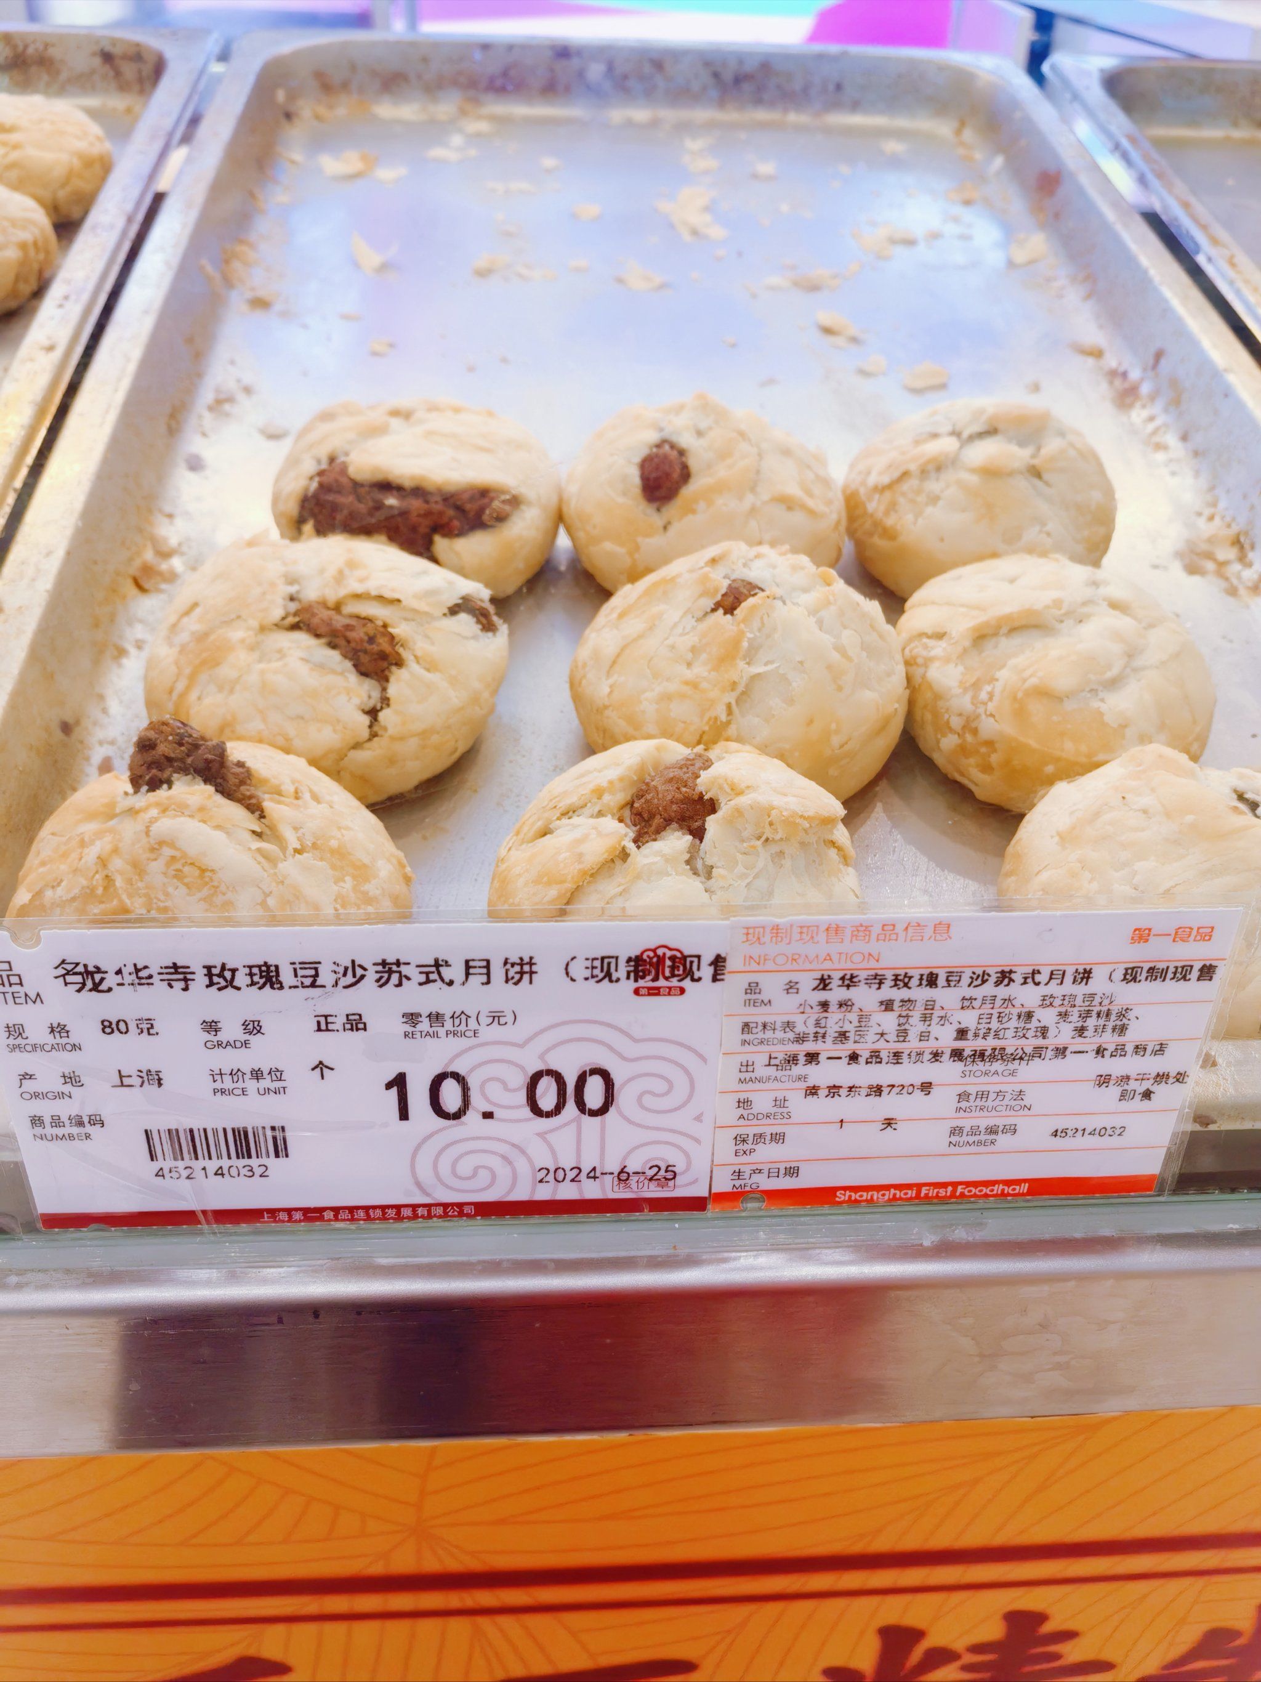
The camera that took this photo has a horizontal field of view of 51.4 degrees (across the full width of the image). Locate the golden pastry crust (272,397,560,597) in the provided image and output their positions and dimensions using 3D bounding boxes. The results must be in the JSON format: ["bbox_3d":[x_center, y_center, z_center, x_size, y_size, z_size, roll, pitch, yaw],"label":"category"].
[{"bbox_3d":[-0.054,-0.089,0.334,0.072,0.038,0.072,-1,48,-4],"label":"golden pastry crust"}]

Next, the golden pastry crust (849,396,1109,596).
[{"bbox_3d":[0.091,-0.090,0.340,0.069,0.039,0.069,-1,48,-4],"label":"golden pastry crust"}]

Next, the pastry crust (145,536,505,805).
[{"bbox_3d":[-0.065,-0.039,0.284,0.077,0.039,0.077,-1,48,-4],"label":"pastry crust"}]

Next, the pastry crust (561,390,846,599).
[{"bbox_3d":[0.019,-0.091,0.339,0.073,0.040,0.073,-1,48,-4],"label":"pastry crust"}]

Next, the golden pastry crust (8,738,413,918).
[{"bbox_3d":[-0.075,0.010,0.235,0.070,0.044,0.070,-1,48,-4],"label":"golden pastry crust"}]

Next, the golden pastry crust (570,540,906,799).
[{"bbox_3d":[0.024,-0.040,0.290,0.074,0.039,0.074,-1,48,-4],"label":"golden pastry crust"}]

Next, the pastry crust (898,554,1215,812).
[{"bbox_3d":[0.094,-0.037,0.291,0.069,0.041,0.069,-1,48,-4],"label":"pastry crust"}]

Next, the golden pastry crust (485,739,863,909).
[{"bbox_3d":[0.008,0.009,0.243,0.069,0.042,0.069,-1,48,-4],"label":"golden pastry crust"}]

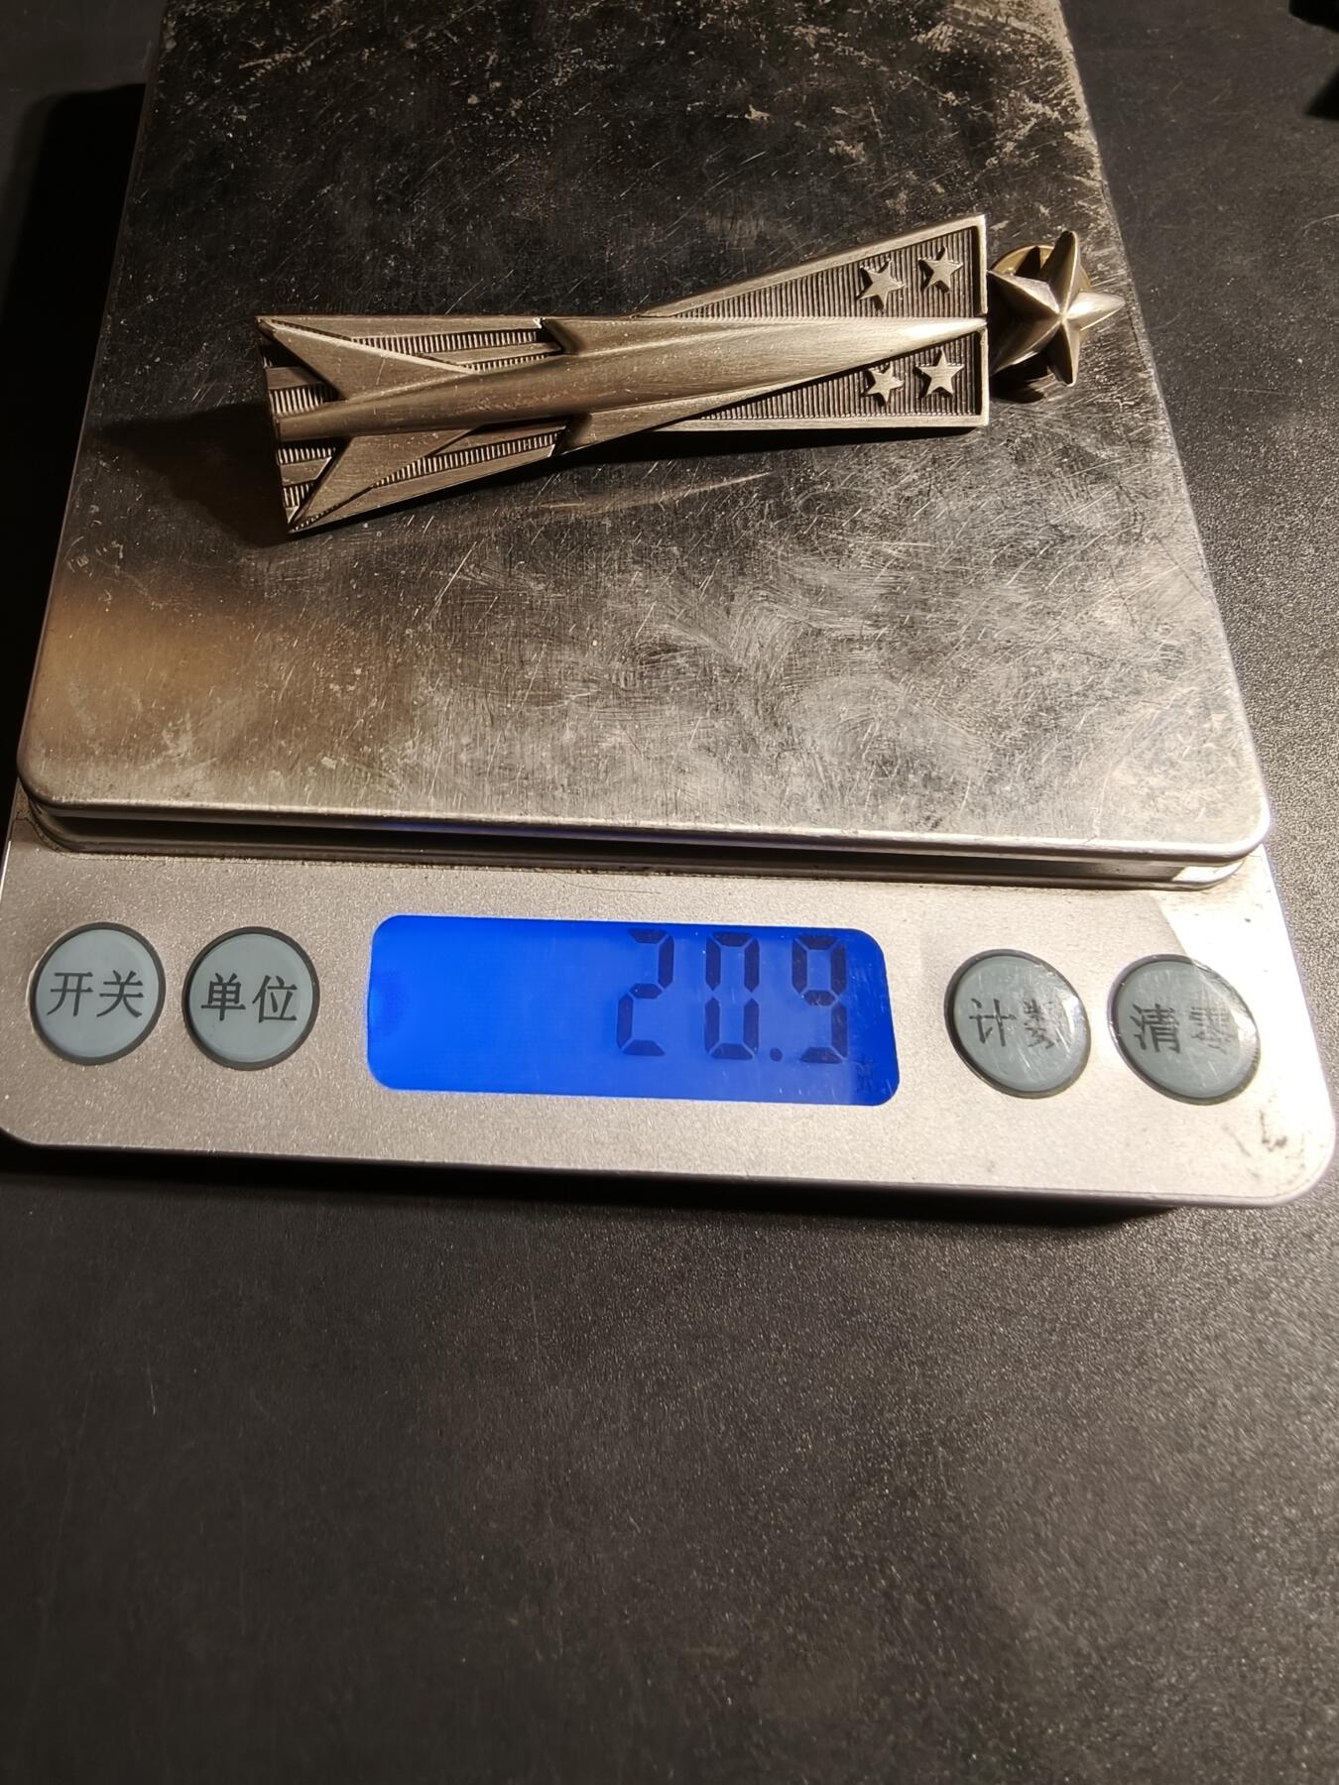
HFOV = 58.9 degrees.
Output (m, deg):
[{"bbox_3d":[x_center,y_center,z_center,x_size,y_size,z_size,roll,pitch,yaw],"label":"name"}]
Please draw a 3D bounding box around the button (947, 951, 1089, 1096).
[{"bbox_3d":[0.028,0.010,0.093,0.011,0.002,0.011,1,67,-1],"label":"button"}]

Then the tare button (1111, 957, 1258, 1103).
[{"bbox_3d":[0.041,0.011,0.093,0.011,0.002,0.011,1,67,-1],"label":"tare button"}]

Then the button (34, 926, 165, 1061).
[{"bbox_3d":[-0.044,0.008,0.092,0.011,0.002,0.011,1,67,-1],"label":"button"}]

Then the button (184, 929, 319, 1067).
[{"bbox_3d":[-0.033,0.008,0.092,0.011,0.002,0.011,1,67,-1],"label":"button"}]

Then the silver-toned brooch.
[{"bbox_3d":[0.004,-0.046,0.106,0.076,0.009,0.025,-11,68,-6],"label":"silver-toned brooch"}]

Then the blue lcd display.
[{"bbox_3d":[-0.003,0.009,0.093,0.041,0.002,0.014,1,67,-1],"label":"blue lcd display"}]

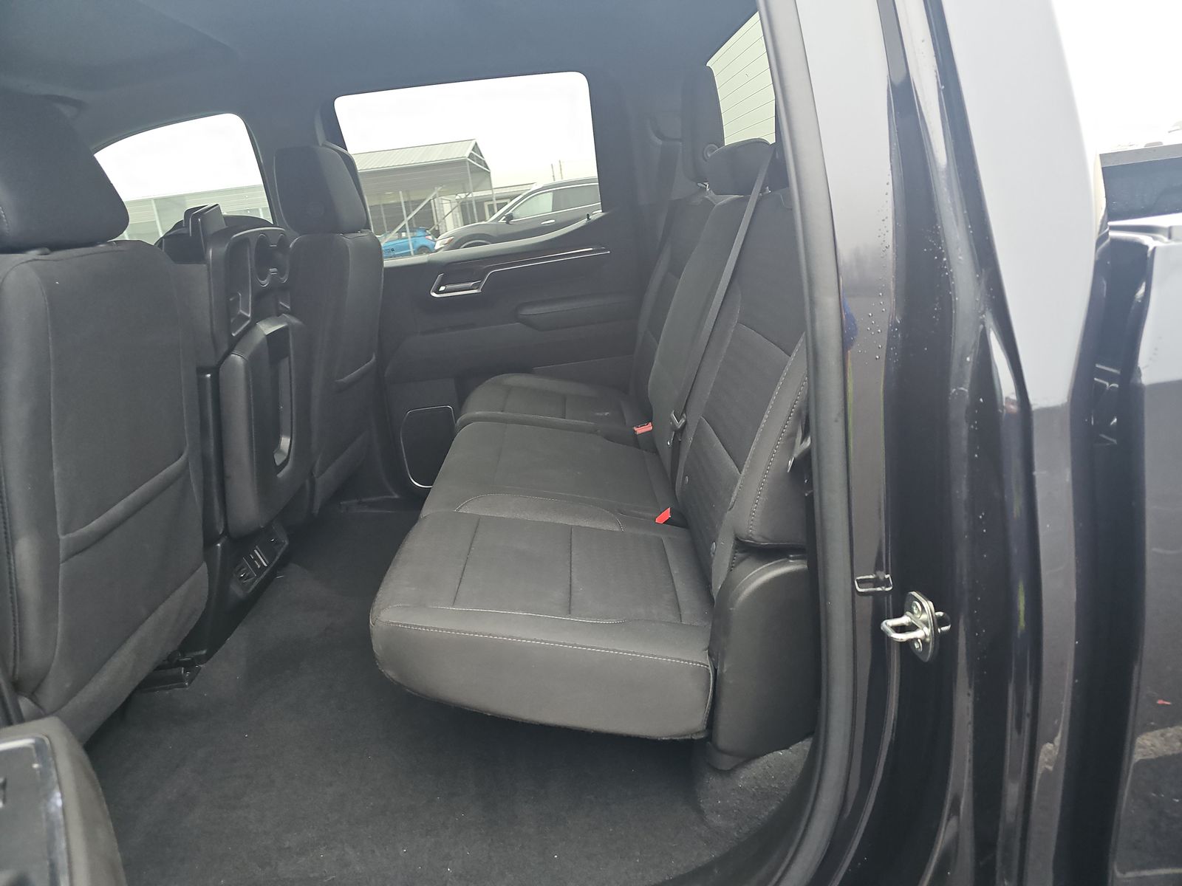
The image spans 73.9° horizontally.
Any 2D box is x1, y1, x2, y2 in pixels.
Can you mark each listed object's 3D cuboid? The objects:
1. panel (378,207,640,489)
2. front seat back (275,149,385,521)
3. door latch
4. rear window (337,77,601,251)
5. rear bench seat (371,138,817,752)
[{"bbox_3d":[-0.228,-0.255,2.384,0.857,0.785,0.153,-6,18,0],"label":"panel"},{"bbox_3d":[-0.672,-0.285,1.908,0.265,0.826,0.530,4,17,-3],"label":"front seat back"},{"bbox_3d":[0.309,0.181,0.765,0.053,0.065,0.043,-6,18,0],"label":"door latch"},{"bbox_3d":[-0.333,-0.789,2.254,0.704,0.459,0.051,-6,32,0],"label":"rear window"},{"bbox_3d":[0.006,-0.240,1.689,0.730,1.040,1.430,-6,17,-1],"label":"rear bench seat"}]

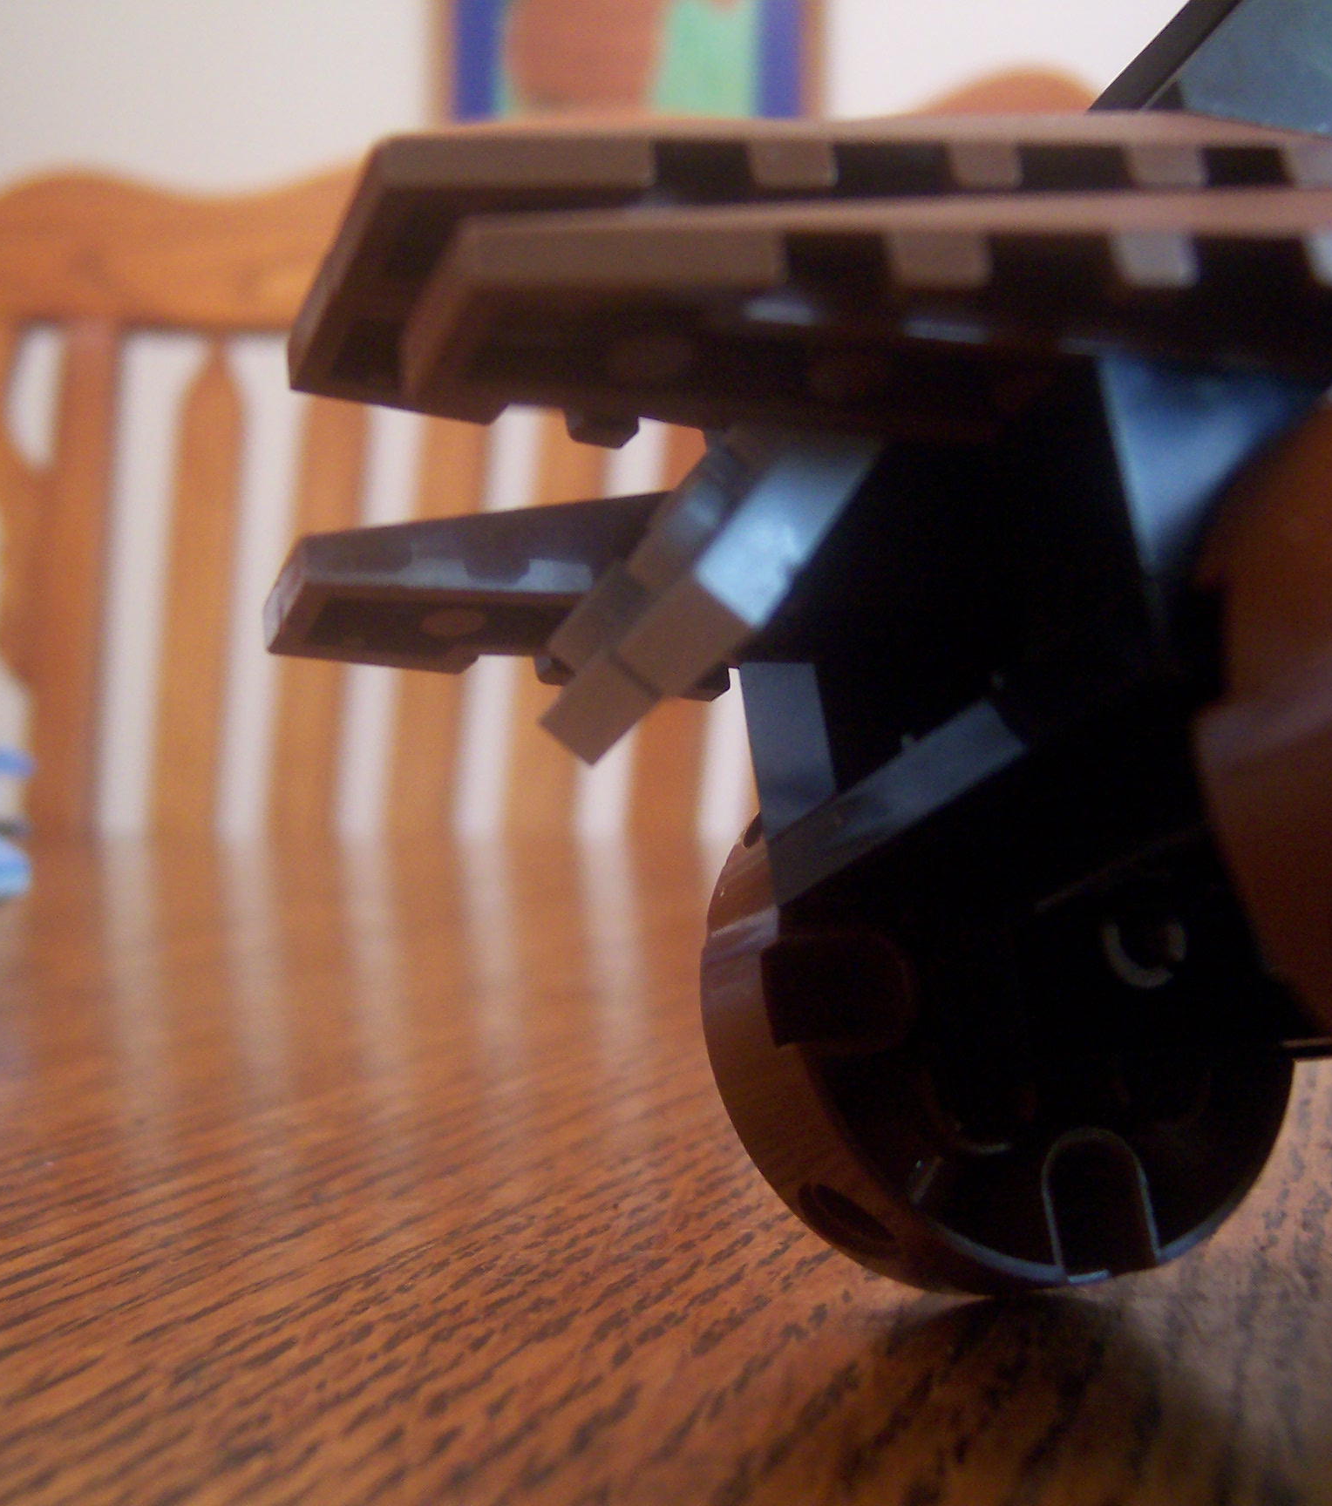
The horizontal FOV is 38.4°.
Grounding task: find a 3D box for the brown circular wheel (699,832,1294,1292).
[{"bbox_3d":[0.018,0.013,0.106,0.032,0.032,0.011,0,-19,-24],"label":"brown circular wheel"}]

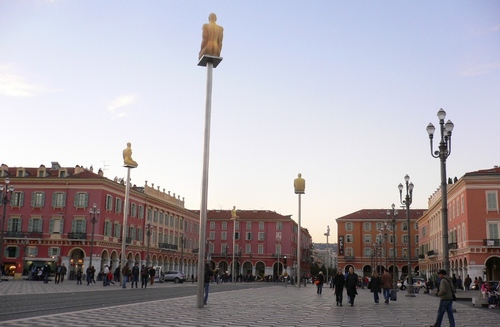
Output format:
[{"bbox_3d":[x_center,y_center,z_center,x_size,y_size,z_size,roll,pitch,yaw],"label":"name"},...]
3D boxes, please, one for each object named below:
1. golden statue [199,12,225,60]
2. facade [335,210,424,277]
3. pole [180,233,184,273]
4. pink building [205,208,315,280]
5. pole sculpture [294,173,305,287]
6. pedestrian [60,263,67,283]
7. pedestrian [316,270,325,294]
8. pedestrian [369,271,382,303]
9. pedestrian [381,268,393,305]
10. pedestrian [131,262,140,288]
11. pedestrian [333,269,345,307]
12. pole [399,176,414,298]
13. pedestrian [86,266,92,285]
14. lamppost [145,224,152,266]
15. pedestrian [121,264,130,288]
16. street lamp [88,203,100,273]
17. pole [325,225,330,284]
[{"bbox_3d":[-1.705,-5.494,22.128,0.950,2.080,1.200,6,-13,-19],"label":"golden statue"},{"bbox_3d":[34.810,22.013,136.314,21.610,20.000,14.000,-1,-13,12],"label":"facade"},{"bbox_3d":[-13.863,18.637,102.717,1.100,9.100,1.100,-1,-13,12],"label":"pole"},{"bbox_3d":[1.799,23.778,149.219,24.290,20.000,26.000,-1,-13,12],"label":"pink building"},{"bbox_3d":[5.169,6.977,53.166,1.150,12.030,1.200,1,-12,0],"label":"pole sculpture"},{"bbox_3d":[-16.849,9.901,45.670,0.520,1.690,0.450,-1,-12,11],"label":"pedestrian"},{"bbox_3d":[5.094,8.636,36.520,0.550,1.660,0.420,6,-13,-20],"label":"pedestrian"},{"bbox_3d":[6.632,6.474,26.500,0.550,1.700,0.420,1,-12,3],"label":"pedestrian"},{"bbox_3d":[7.158,6.469,26.497,0.600,1.760,0.420,1,-12,4],"label":"pedestrian"},{"bbox_3d":[-8.295,8.281,37.021,0.580,1.740,0.420,6,-13,-17],"label":"pedestrian"},{"bbox_3d":[4.073,5.698,23.262,0.550,1.650,0.450,0,-12,9],"label":"pedestrian"},{"bbox_3d":[12.376,5.501,39.446,1.330,9.430,1.330,1,-12,0],"label":"pole"},{"bbox_3d":[-13.829,9.664,43.500,0.520,1.680,0.450,-10,-17,44],"label":"pedestrian"},{"bbox_3d":[-17.064,14.575,83.938,1.250,9.100,1.250,2,-12,0],"label":"lamppost"},{"bbox_3d":[-9.099,8.258,36.945,0.480,1.710,0.520,11,-15,-39],"label":"pedestrian"},{"bbox_3d":[-19.997,9.862,64.223,1.330,9.610,1.330,1,-12,0],"label":"street lamp"},{"bbox_3d":[16.367,19.267,106.160,1.100,11.900,1.100,-1,-13,12],"label":"pole"}]

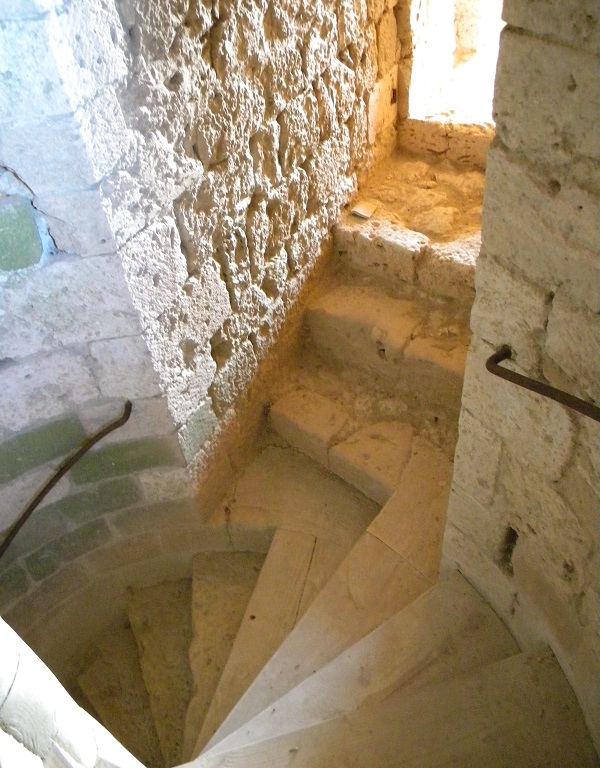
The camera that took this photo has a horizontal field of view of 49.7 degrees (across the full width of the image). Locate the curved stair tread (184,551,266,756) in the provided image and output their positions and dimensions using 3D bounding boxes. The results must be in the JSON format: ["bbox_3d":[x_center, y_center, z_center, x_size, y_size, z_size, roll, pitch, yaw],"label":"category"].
[{"bbox_3d":[-0.298,1.128,2.667,0.397,0.170,0.881,-2,43,5],"label":"curved stair tread"}]

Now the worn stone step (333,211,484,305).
[{"bbox_3d":[0.554,-0.612,3.204,0.823,0.277,0.255,22,50,27],"label":"worn stone step"}]

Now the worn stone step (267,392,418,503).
[{"bbox_3d":[0.236,0.290,3.067,0.749,0.208,0.287,29,54,32],"label":"worn stone step"}]

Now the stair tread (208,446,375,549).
[{"bbox_3d":[0.018,0.588,3.088,0.767,0.213,0.470,7,45,15],"label":"stair tread"}]

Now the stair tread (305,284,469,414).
[{"bbox_3d":[0.495,-0.182,3.169,0.920,0.291,0.309,24,51,29],"label":"stair tread"}]

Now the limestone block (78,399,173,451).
[{"bbox_3d":[-0.674,0.070,2.517,0.340,0.194,0.223,-10,43,-3],"label":"limestone block"}]

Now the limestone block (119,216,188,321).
[{"bbox_3d":[-0.529,-0.388,2.065,0.200,0.275,0.254,17,48,24],"label":"limestone block"}]

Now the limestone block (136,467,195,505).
[{"bbox_3d":[-0.545,0.336,2.644,0.204,0.183,0.200,-8,43,-2],"label":"limestone block"}]

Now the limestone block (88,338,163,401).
[{"bbox_3d":[-0.586,-0.121,2.220,0.200,0.258,0.200,-8,43,-1],"label":"limestone block"}]

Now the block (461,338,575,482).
[{"bbox_3d":[0.590,0.014,1.550,0.220,0.252,0.319,-26,46,-19],"label":"block"}]

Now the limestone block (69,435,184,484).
[{"bbox_3d":[-0.675,0.214,2.483,0.417,0.200,0.200,-12,43,-6],"label":"limestone block"}]

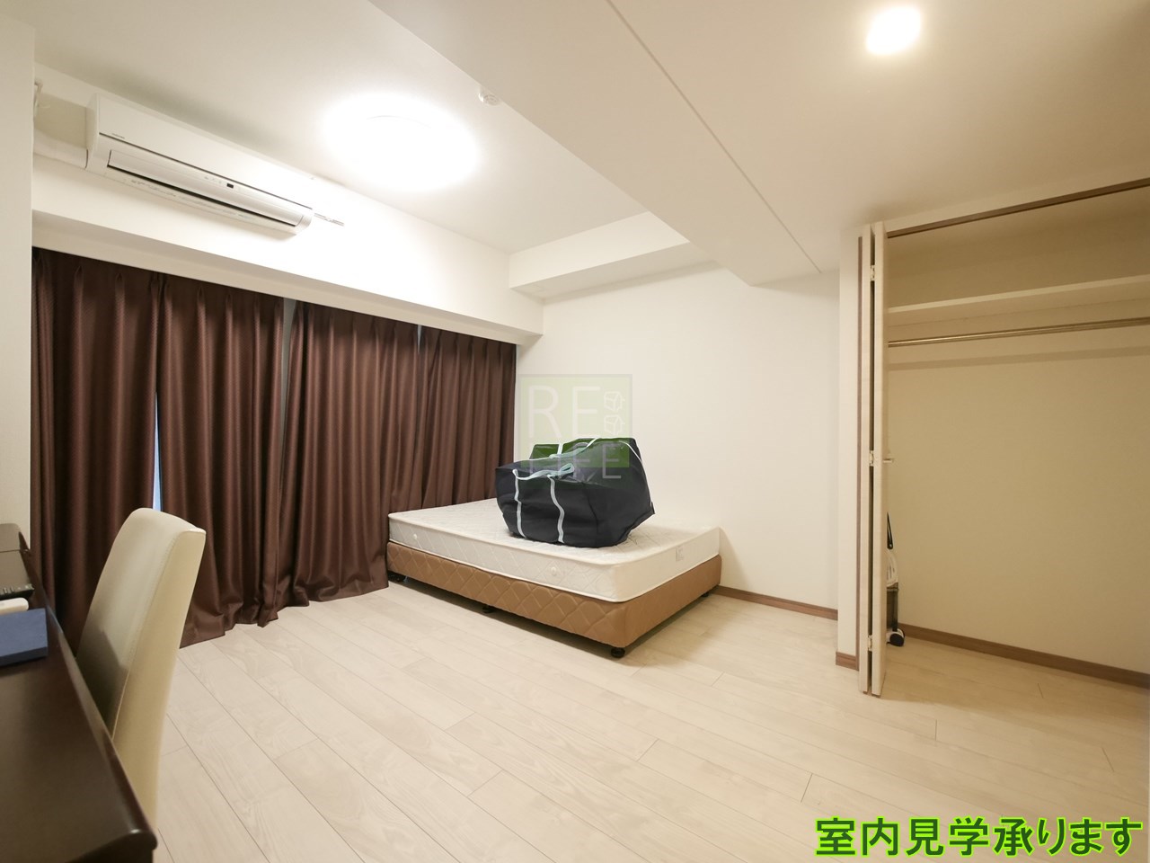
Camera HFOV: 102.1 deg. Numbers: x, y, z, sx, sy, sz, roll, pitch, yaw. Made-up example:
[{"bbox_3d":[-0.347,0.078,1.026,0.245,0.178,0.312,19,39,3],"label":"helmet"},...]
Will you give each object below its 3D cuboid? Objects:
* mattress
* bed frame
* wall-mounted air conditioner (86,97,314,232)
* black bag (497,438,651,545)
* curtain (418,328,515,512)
[{"bbox_3d":[-0.193,0.697,3.181,1.978,0.202,1.182,0,0,38],"label":"mattress"},{"bbox_3d":[-0.195,0.926,3.182,1.986,0.272,1.193,0,0,38],"label":"bed frame"},{"bbox_3d":[-1.635,-1.169,2.105,0.224,0.253,0.782,0,0,38],"label":"wall-mounted air conditioner"},{"bbox_3d":[-0.008,0.332,2.898,0.770,0.569,0.627,0,0,38],"label":"black bag"},{"bbox_3d":[-0.866,0.134,3.806,0.122,1.818,1.012,0,0,38],"label":"curtain"}]

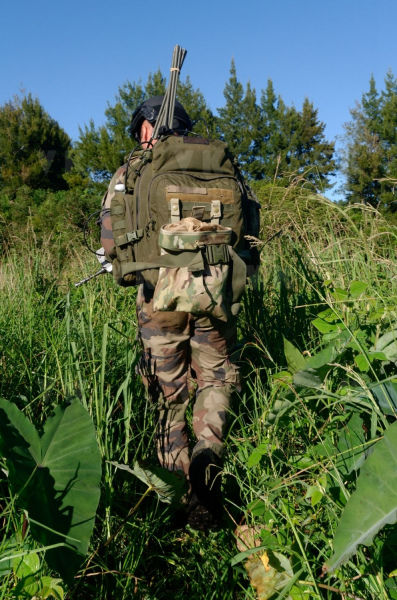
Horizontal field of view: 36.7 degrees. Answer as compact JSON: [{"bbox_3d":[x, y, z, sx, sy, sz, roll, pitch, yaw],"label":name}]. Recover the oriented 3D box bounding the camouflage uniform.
[{"bbox_3d":[-0.070,0.125,2.566,0.620,1.400,0.450,-1,11,-7],"label":"camouflage uniform"}]

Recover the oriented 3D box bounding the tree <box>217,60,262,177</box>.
[{"bbox_3d":[1.991,-7.777,29.070,2.620,7.300,2.620,0,10,0],"label":"tree"}]

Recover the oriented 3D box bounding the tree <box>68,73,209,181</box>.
[{"bbox_3d":[-2.633,-7.282,28.144,6.770,6.660,5.420,0,10,0],"label":"tree"}]

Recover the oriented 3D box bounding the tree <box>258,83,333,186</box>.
[{"bbox_3d":[4.774,-7.288,29.160,3.900,6.300,3.700,0,10,0],"label":"tree"}]

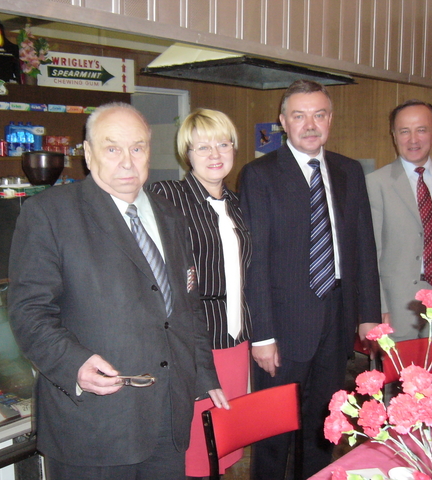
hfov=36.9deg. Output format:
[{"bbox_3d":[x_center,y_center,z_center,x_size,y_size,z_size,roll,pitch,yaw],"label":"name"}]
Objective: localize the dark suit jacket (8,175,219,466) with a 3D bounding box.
[{"bbox_3d":[-0.271,0.210,1.712,0.570,0.750,0.400,-7,10,-40],"label":"dark suit jacket"}]

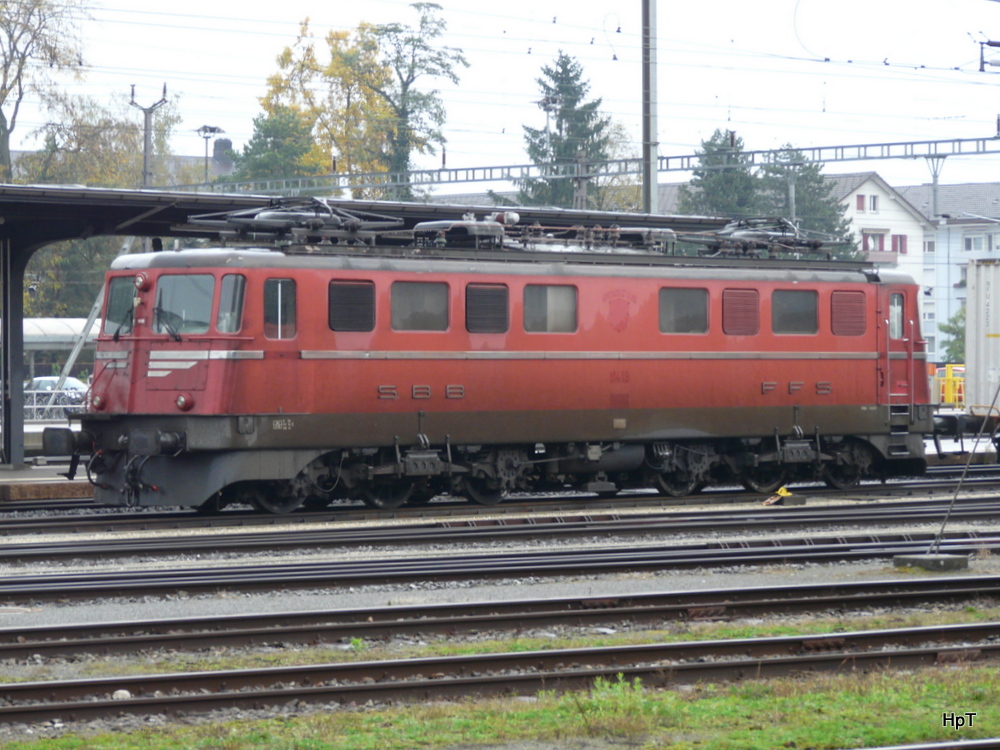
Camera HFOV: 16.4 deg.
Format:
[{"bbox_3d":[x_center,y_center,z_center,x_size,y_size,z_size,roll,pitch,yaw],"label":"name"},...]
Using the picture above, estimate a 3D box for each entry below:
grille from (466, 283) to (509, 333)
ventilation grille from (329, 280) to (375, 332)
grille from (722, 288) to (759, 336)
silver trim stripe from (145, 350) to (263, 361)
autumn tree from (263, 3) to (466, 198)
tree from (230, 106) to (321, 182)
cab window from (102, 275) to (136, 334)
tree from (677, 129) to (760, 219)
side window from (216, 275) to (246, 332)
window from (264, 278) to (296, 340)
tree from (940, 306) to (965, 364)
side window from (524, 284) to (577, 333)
[{"bbox_3d":[-0.200,-1.005,52.167,0.060,0.764,0.929,0,0,44],"label":"grille"},{"bbox_3d":[-2.151,-0.997,50.176,0.060,0.764,0.929,0,0,44],"label":"ventilation grille"},{"bbox_3d":[3.905,-1.023,56.355,0.060,0.764,0.929,0,0,44],"label":"grille"},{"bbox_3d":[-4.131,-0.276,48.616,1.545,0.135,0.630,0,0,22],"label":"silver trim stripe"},{"bbox_3d":[-6.254,-7.473,160.000,9.400,19.346,8.600,0,0,0],"label":"autumn tree"},{"bbox_3d":[-9.348,-4.836,145.000,5.200,12.873,5.200,0,0,0],"label":"tree"},{"bbox_3d":[-5.467,-0.985,49.893,0.060,0.850,0.900,8,-5,-33],"label":"cab window"},{"bbox_3d":[12.708,-5.911,198.000,6.000,16.222,6.000,0,0,0],"label":"tree"},{"bbox_3d":[-3.773,-0.994,48.835,0.430,0.840,0.060,0,-7,-10],"label":"side window"},{"bbox_3d":[-3.103,-0.922,48.861,0.070,0.870,0.600,0,0,44],"label":"window"},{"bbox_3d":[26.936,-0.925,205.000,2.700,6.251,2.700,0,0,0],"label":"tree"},{"bbox_3d":[0.771,-1.009,53.157,0.060,0.764,1.214,0,0,44],"label":"side window"}]

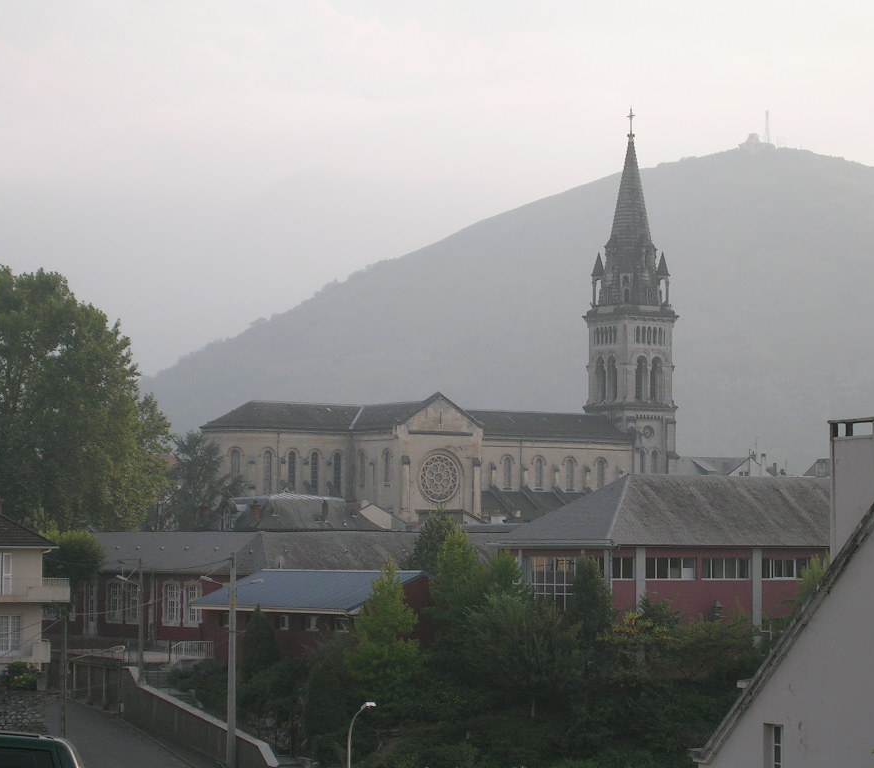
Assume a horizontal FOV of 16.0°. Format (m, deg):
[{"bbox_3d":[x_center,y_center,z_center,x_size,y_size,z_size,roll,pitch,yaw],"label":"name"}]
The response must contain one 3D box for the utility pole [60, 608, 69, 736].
[{"bbox_3d":[-15.960,12.910,133.000,0.300,6.590,0.300,0,-3,0],"label":"utility pole"}]

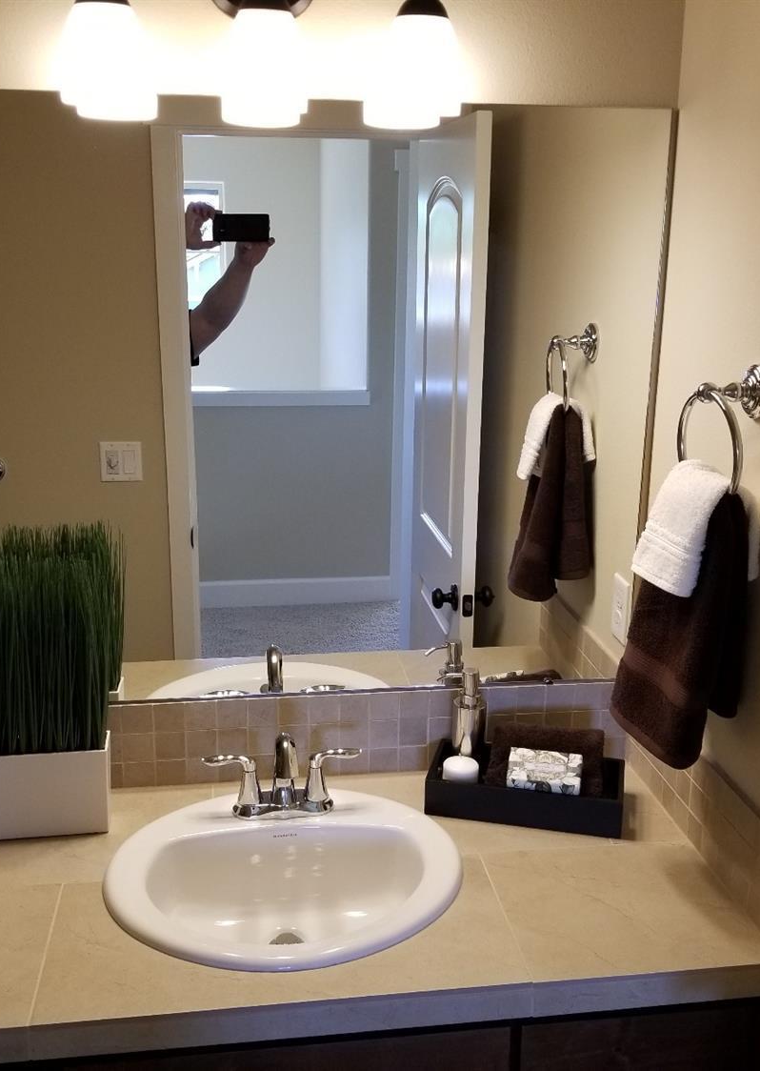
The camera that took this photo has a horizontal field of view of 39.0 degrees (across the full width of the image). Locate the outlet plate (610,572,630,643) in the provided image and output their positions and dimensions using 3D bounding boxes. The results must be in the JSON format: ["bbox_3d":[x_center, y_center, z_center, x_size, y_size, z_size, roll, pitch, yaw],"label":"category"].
[{"bbox_3d":[0.436,0.131,1.938,0.007,0.115,0.073,-1,16,-8],"label":"outlet plate"}]

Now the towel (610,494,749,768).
[{"bbox_3d":[0.432,0.115,1.496,0.120,0.372,0.198,-1,16,-8],"label":"towel"}]

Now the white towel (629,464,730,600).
[{"bbox_3d":[0.407,-0.012,1.439,0.079,0.187,0.140,-1,16,-8],"label":"white towel"}]

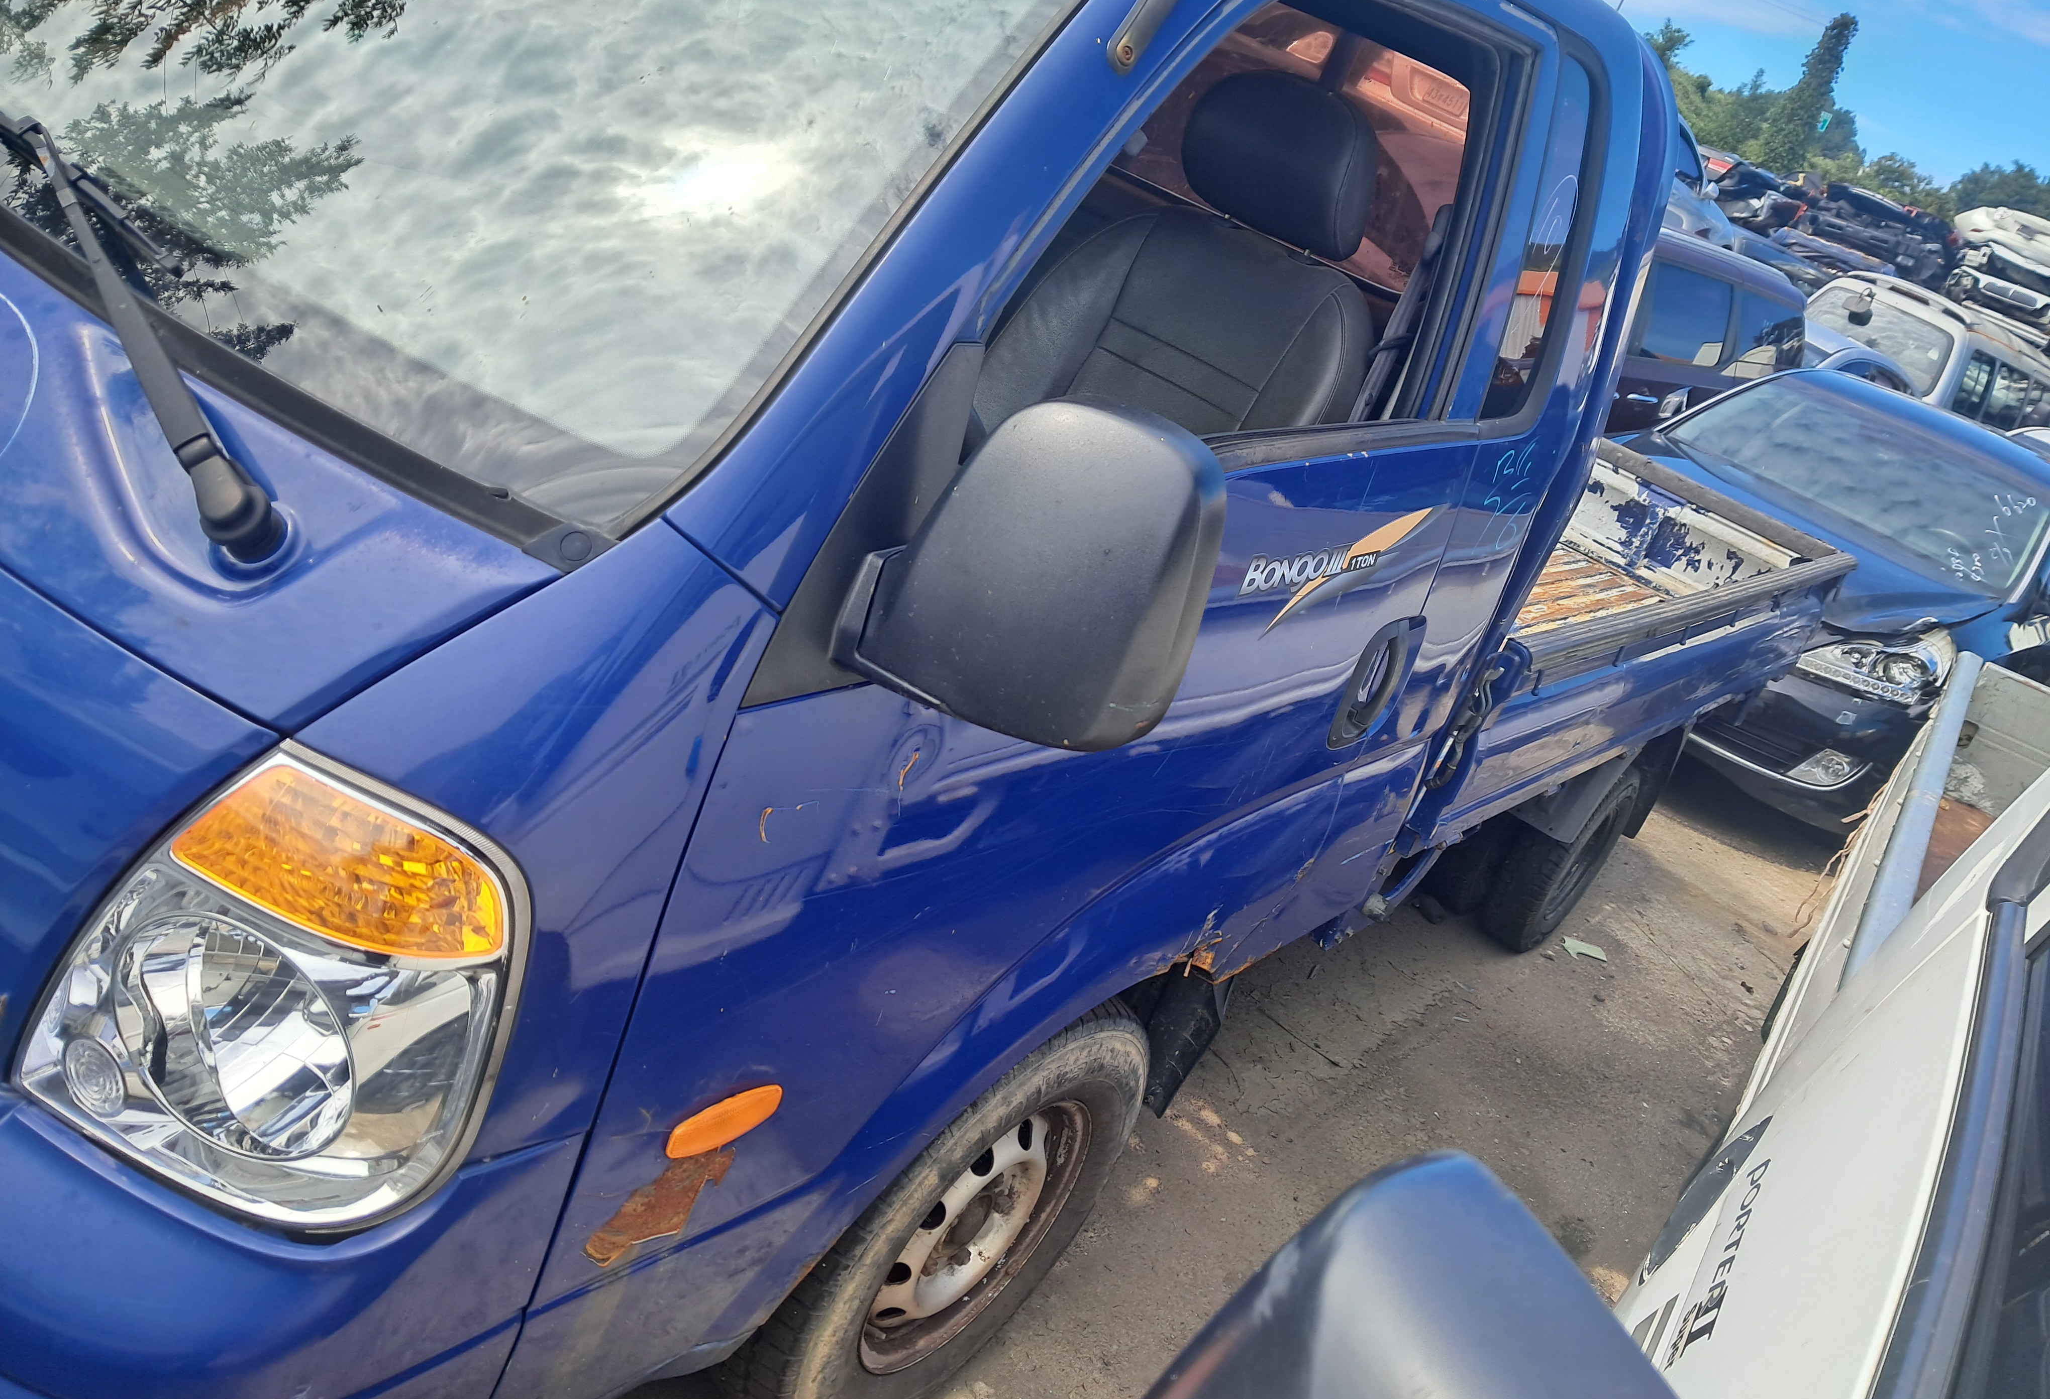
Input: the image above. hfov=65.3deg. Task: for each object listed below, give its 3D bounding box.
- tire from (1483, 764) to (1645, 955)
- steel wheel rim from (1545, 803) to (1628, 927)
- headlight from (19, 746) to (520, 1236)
[{"bbox_3d":[1.385,0.379,4.123,0.150,0.575,0.575,34,24,27],"label":"tire"},{"bbox_3d":[1.388,0.382,4.121,0.130,0.370,0.370,34,24,27],"label":"steel wheel rim"},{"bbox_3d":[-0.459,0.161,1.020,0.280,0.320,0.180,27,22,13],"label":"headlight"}]

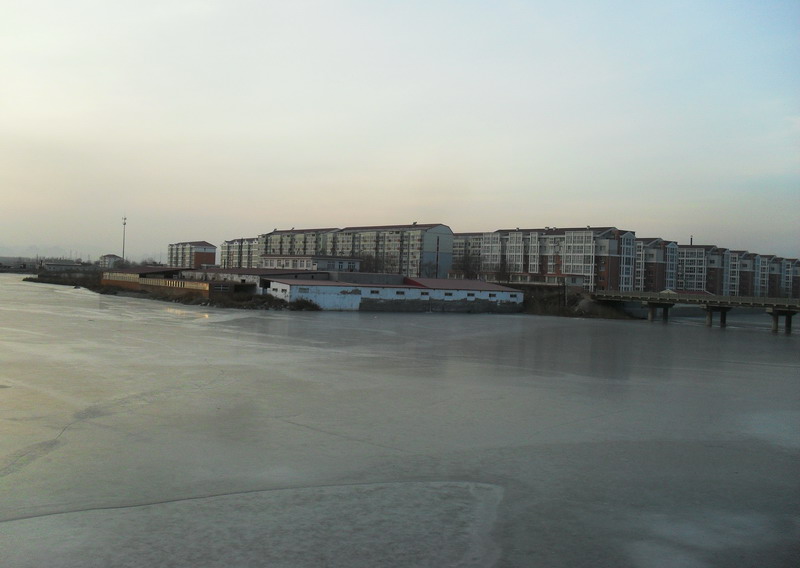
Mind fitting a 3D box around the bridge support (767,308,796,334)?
[{"bbox_3d":[68.560,6.540,145.270,9.450,4.300,1.100,2,1,-38],"label":"bridge support"}]

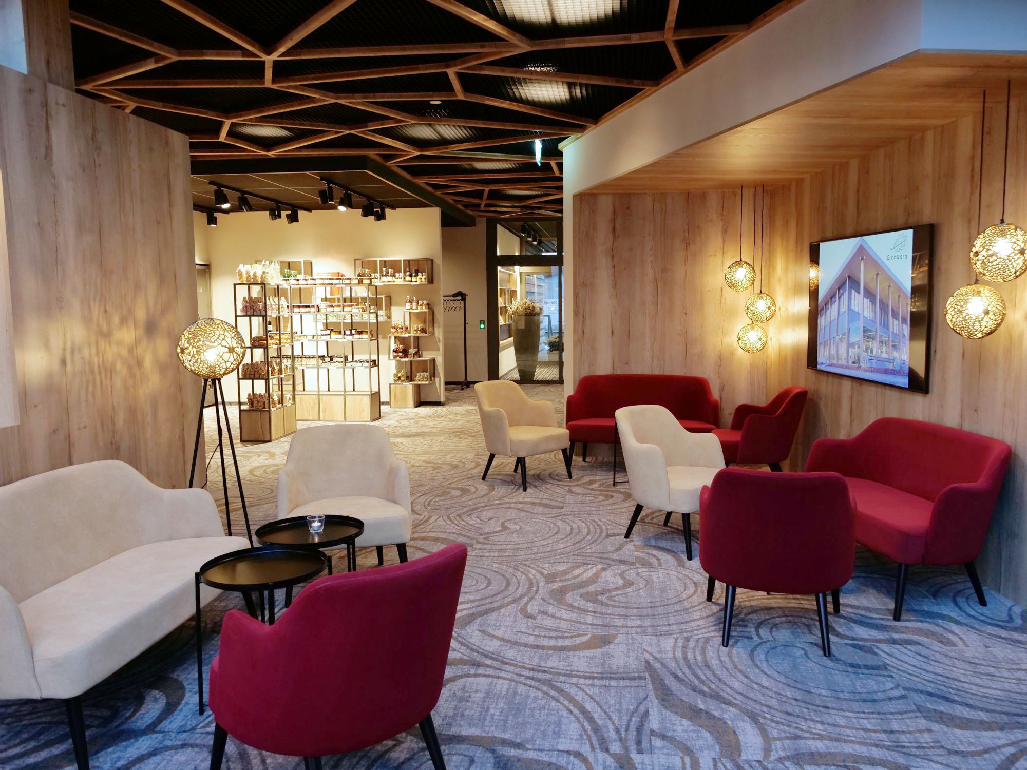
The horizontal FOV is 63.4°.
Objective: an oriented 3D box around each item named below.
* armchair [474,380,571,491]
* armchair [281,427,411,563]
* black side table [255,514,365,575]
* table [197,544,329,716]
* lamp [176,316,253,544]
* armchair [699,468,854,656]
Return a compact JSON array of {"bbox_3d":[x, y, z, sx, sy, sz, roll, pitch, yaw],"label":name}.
[{"bbox_3d":[0.053,0.379,6.802,0.680,0.800,0.665,5,8,41],"label":"armchair"},{"bbox_3d":[-0.888,0.649,4.368,0.665,0.800,0.680,-2,6,-14],"label":"armchair"},{"bbox_3d":[-0.851,0.868,3.537,0.460,0.540,0.460,-1,6,0],"label":"black side table"},{"bbox_3d":[-0.915,0.918,3.095,0.460,0.535,0.460,-3,7,-22],"label":"table"},{"bbox_3d":[-1.577,0.338,4.409,0.420,1.425,0.400,-1,6,0],"label":"lamp"},{"bbox_3d":[1.160,0.700,3.674,0.665,0.800,0.680,1,6,16],"label":"armchair"}]

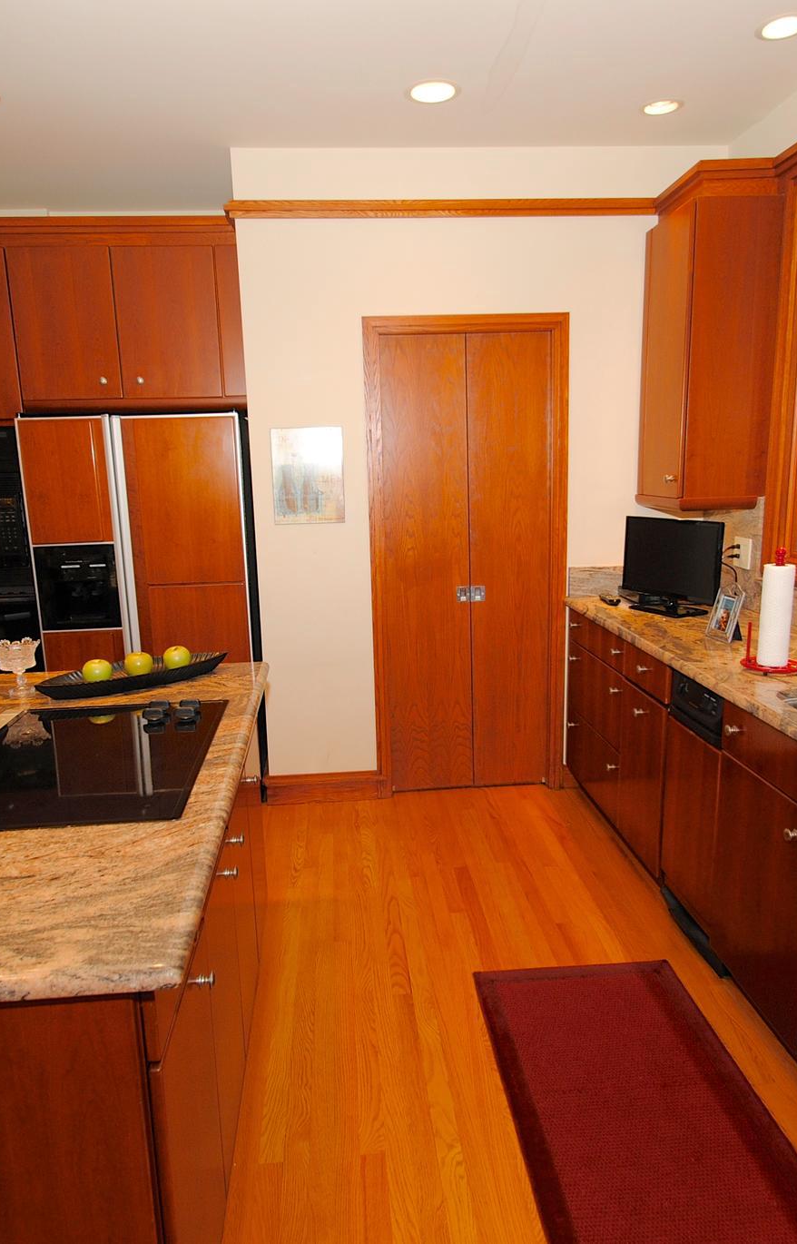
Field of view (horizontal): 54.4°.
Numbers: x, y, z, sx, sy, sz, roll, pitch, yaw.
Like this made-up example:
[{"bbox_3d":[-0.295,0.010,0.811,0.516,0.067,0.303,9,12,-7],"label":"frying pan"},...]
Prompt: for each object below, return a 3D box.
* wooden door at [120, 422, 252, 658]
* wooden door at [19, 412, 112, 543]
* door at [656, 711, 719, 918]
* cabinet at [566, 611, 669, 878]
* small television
[{"bbox_3d":[-0.888,-0.057,3.415,0.490,1.640,0.070,-2,11,-4],"label":"wooden door"},{"bbox_3d":[-1.343,-0.602,3.192,0.365,0.463,0.050,-2,11,-4],"label":"wooden door"},{"bbox_3d":[0.895,0.596,2.348,0.040,0.555,0.363,-2,11,-4],"label":"door"},{"bbox_3d":[1.147,0.391,3.107,0.627,0.783,1.095,-2,10,-4],"label":"cabinet"},{"bbox_3d":[1.084,-0.228,3.094,0.180,0.370,0.480,-7,12,-26],"label":"small television"}]

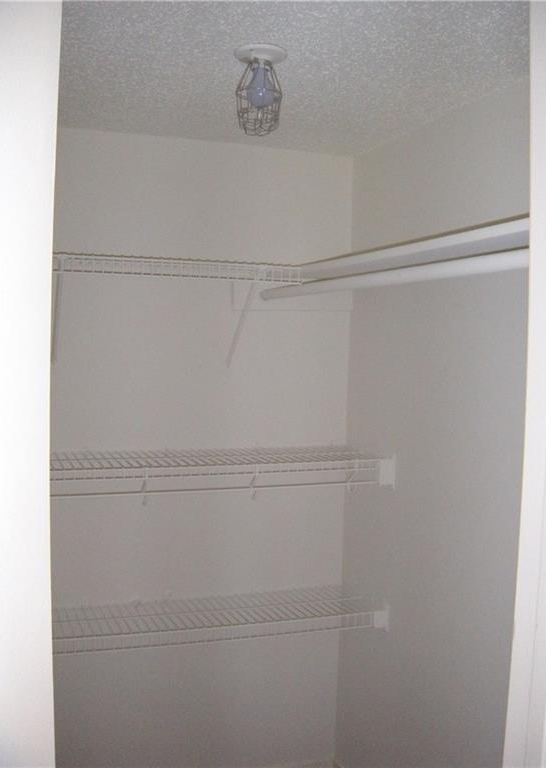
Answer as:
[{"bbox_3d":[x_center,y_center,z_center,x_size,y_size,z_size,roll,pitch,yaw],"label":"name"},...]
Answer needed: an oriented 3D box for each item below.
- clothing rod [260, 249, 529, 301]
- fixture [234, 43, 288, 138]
[{"bbox_3d":[0.196,-0.237,1.789,0.030,0.030,1.328,0,3,-19],"label":"clothing rod"},{"bbox_3d":[-0.026,-0.602,1.600,0.113,0.162,0.113,1,3,0],"label":"fixture"}]

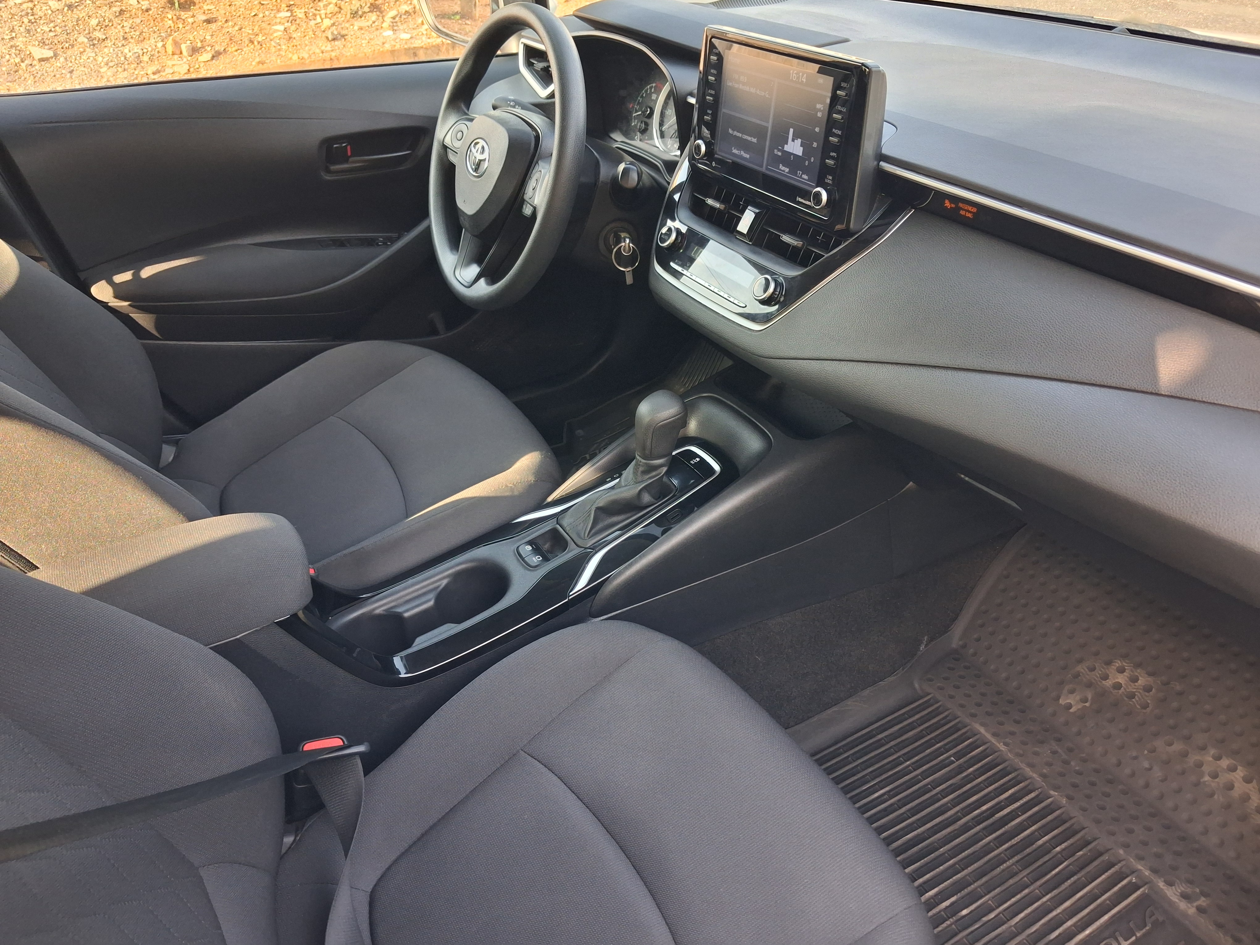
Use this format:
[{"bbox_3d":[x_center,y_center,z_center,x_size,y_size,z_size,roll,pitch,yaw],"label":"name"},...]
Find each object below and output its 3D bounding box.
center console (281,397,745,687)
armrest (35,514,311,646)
[{"bbox_3d":[-0.115,0.049,1.048,0.525,0.171,0.180,-22,38,-24],"label":"center console"},{"bbox_3d":[-0.425,0.107,0.856,0.270,0.064,0.145,-18,37,-26],"label":"armrest"}]

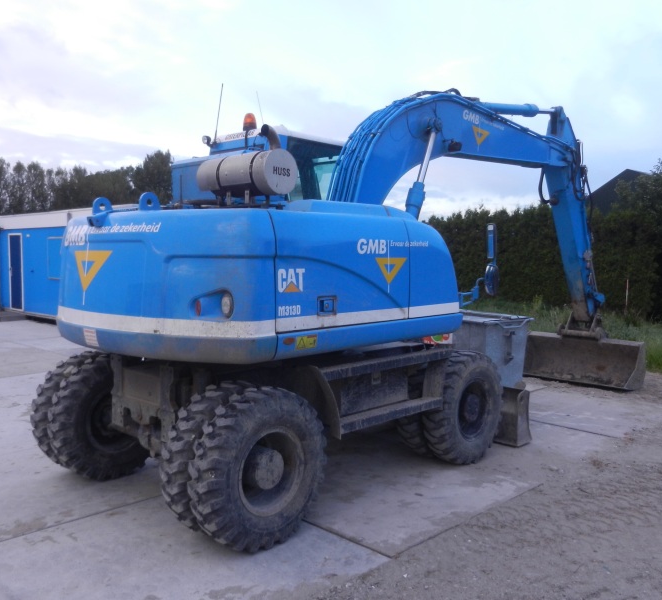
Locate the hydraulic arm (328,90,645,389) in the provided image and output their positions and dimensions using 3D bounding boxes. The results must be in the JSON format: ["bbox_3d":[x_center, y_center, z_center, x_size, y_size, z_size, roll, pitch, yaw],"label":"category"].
[{"bbox_3d":[2.021,-0.534,8.499,1.800,3.840,6.150,4,6,44],"label":"hydraulic arm"}]

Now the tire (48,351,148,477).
[{"bbox_3d":[-1.890,1.001,5.769,0.275,1.050,1.050,5,6,43],"label":"tire"}]

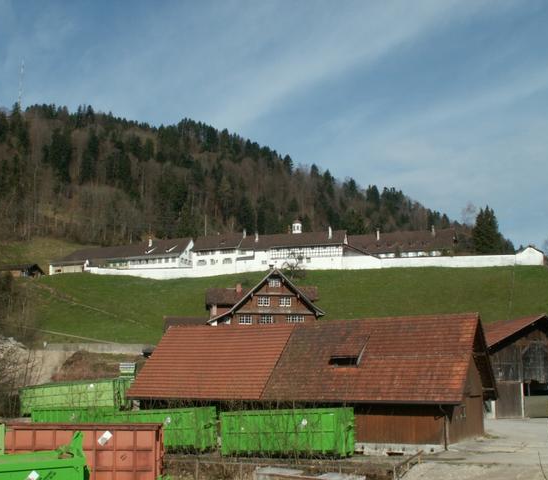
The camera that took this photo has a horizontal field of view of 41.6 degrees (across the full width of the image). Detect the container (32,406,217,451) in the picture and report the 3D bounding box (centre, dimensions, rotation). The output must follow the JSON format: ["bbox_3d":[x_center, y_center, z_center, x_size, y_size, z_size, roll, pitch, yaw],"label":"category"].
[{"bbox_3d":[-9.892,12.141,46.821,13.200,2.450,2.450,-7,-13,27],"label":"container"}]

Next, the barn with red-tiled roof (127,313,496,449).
[{"bbox_3d":[2.195,9.402,48.734,23.209,7.810,9.245,-6,-12,28],"label":"barn with red-tiled roof"}]

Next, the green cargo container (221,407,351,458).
[{"bbox_3d":[0.737,10.618,39.911,7.000,2.420,2.420,-8,-14,26],"label":"green cargo container"}]

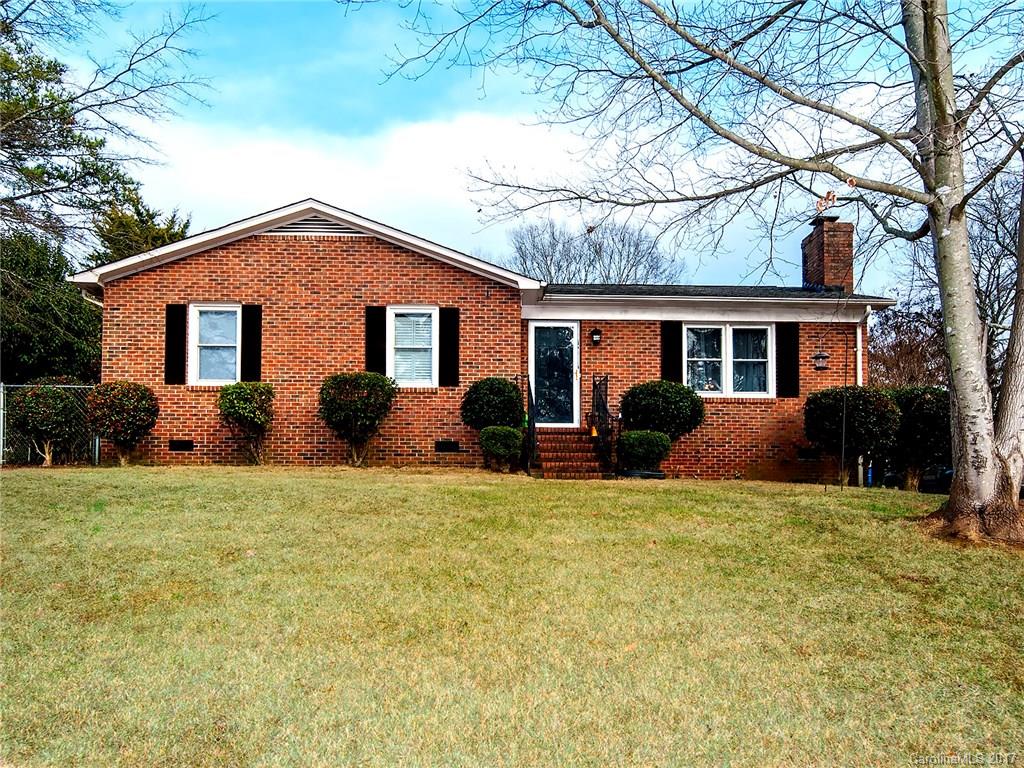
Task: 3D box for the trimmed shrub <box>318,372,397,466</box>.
[{"bbox_3d":[-2.682,0.616,13.350,1.354,1.632,1.218,0,-2,-1],"label":"trimmed shrub"}]

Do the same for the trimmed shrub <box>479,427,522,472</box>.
[{"bbox_3d":[-0.194,1.103,12.950,0.741,0.774,0.704,0,-2,-1],"label":"trimmed shrub"}]

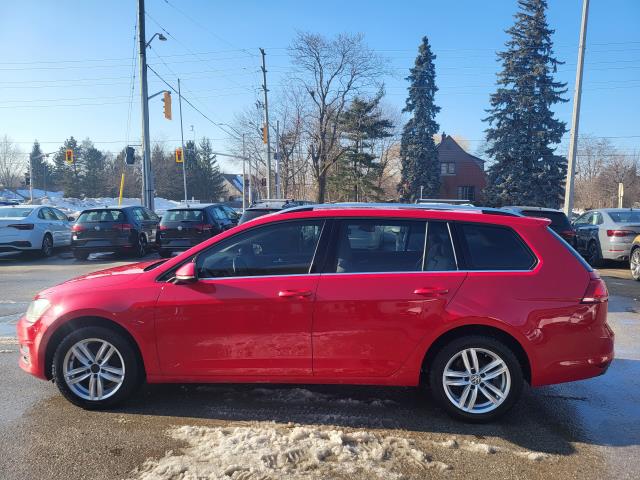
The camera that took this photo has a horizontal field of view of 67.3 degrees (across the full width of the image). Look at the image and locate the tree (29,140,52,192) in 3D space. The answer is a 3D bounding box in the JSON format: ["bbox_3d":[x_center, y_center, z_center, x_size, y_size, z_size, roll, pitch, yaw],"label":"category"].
[{"bbox_3d":[-38.177,-9.235,65.464,3.295,8.514,3.295,0,5,0],"label":"tree"}]

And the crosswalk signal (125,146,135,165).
[{"bbox_3d":[-8.608,-3.809,21.800,0.420,0.800,0.400,1,4,18],"label":"crosswalk signal"}]

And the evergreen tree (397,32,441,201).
[{"bbox_3d":[9.657,-10.686,46.617,4.200,17.620,4.200,0,4,0],"label":"evergreen tree"}]

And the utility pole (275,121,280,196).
[{"bbox_3d":[-2.547,-4.024,28.762,0.300,6.085,0.300,0,5,0],"label":"utility pole"}]

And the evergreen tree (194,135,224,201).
[{"bbox_3d":[-15.606,-8.899,68.393,4.400,11.230,4.400,0,4,0],"label":"evergreen tree"}]

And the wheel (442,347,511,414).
[{"bbox_3d":[1.054,0.935,3.268,0.450,0.450,0.180,1,5,3],"label":"wheel"}]

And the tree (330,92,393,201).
[{"bbox_3d":[3.533,-7.148,40.536,5.288,10.347,5.288,0,5,0],"label":"tree"}]

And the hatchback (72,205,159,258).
[{"bbox_3d":[-6.092,-0.291,15.006,1.820,1.460,4.270,-1,4,-5],"label":"hatchback"}]

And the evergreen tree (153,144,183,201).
[{"bbox_3d":[-22.184,-8.583,70.364,4.600,10.380,4.600,0,4,0],"label":"evergreen tree"}]

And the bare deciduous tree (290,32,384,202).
[{"bbox_3d":[1.396,-8.811,37.384,7.273,14.181,7.273,0,5,0],"label":"bare deciduous tree"}]

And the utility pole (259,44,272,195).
[{"bbox_3d":[-3.571,-7.049,32.518,0.600,11.463,0.450,-1,5,0],"label":"utility pole"}]

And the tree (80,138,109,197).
[{"bbox_3d":[-29.864,-8.958,63.477,3.861,8.767,3.861,0,5,0],"label":"tree"}]

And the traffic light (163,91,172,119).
[{"bbox_3d":[-6.916,-6.077,21.800,0.450,1.150,0.580,1,4,12],"label":"traffic light"}]

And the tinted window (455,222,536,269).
[{"bbox_3d":[1.203,0.041,3.276,0.520,0.335,0.060,1,-14,3],"label":"tinted window"}]

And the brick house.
[{"bbox_3d":[13.304,-7.057,53.087,7.800,8.100,9.000,0,5,0],"label":"brick house"}]

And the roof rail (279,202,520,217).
[{"bbox_3d":[0.533,-0.220,3.441,1.815,0.110,0.060,1,5,3],"label":"roof rail"}]

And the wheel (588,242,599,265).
[{"bbox_3d":[6.666,0.285,11.640,0.210,0.510,0.510,1,4,11],"label":"wheel"}]

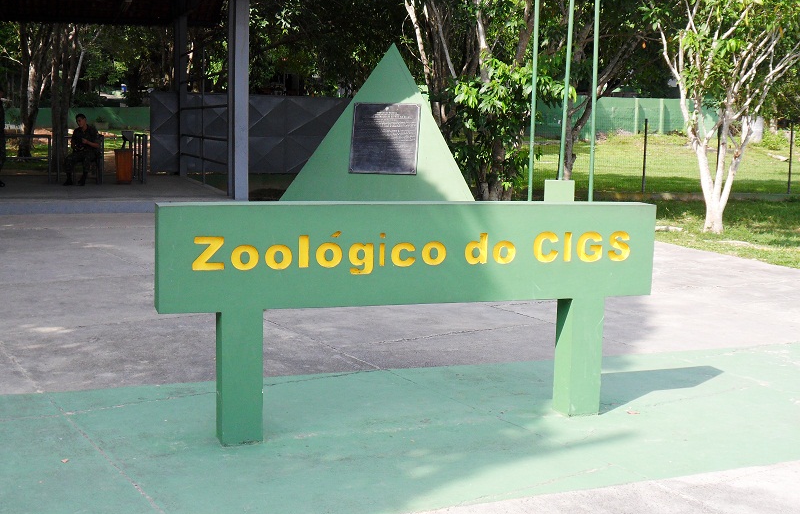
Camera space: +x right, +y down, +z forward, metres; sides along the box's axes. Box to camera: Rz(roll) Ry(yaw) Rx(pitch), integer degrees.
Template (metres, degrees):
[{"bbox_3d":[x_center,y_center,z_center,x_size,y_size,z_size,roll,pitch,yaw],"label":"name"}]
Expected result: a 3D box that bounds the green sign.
[{"bbox_3d":[0.099,0.282,4.832,2.450,1.064,0.144,-1,8,-20],"label":"green sign"}]

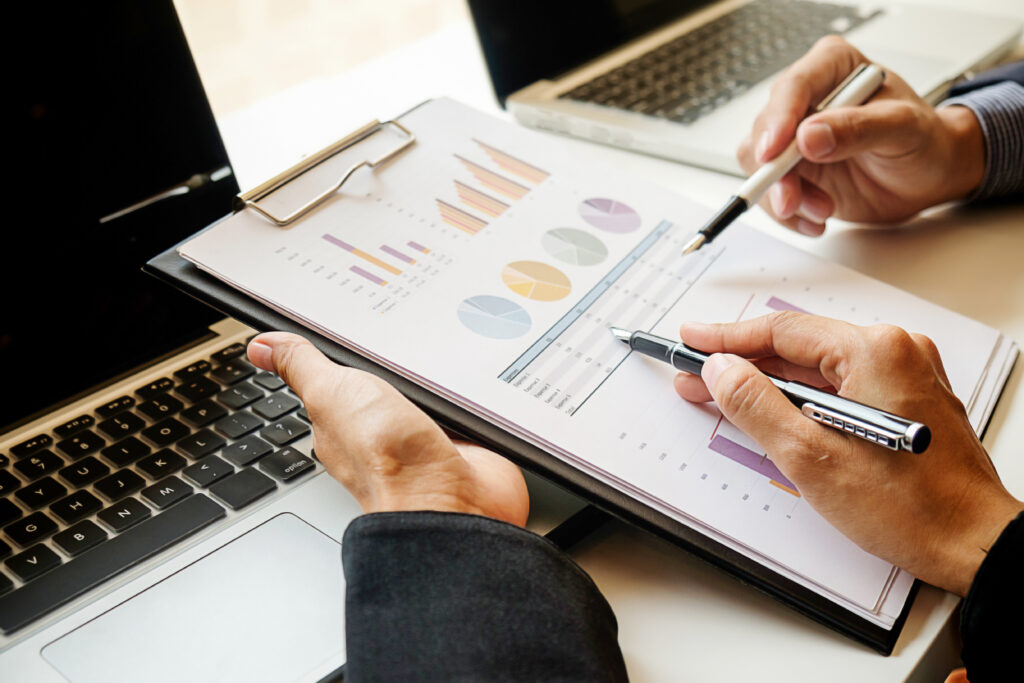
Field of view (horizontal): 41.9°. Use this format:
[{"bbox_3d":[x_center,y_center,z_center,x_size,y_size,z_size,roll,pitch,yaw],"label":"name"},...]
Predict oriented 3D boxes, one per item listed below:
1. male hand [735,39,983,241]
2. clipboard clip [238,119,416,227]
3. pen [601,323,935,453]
[{"bbox_3d":[0.169,-0.100,0.650,0.120,0.080,0.075,1,29,7],"label":"male hand"},{"bbox_3d":[-0.080,-0.077,0.603,0.027,0.013,0.112,26,37,17],"label":"clipboard clip"},{"bbox_3d":[0.087,0.014,0.494,0.012,0.014,0.153,-16,24,-35],"label":"pen"}]

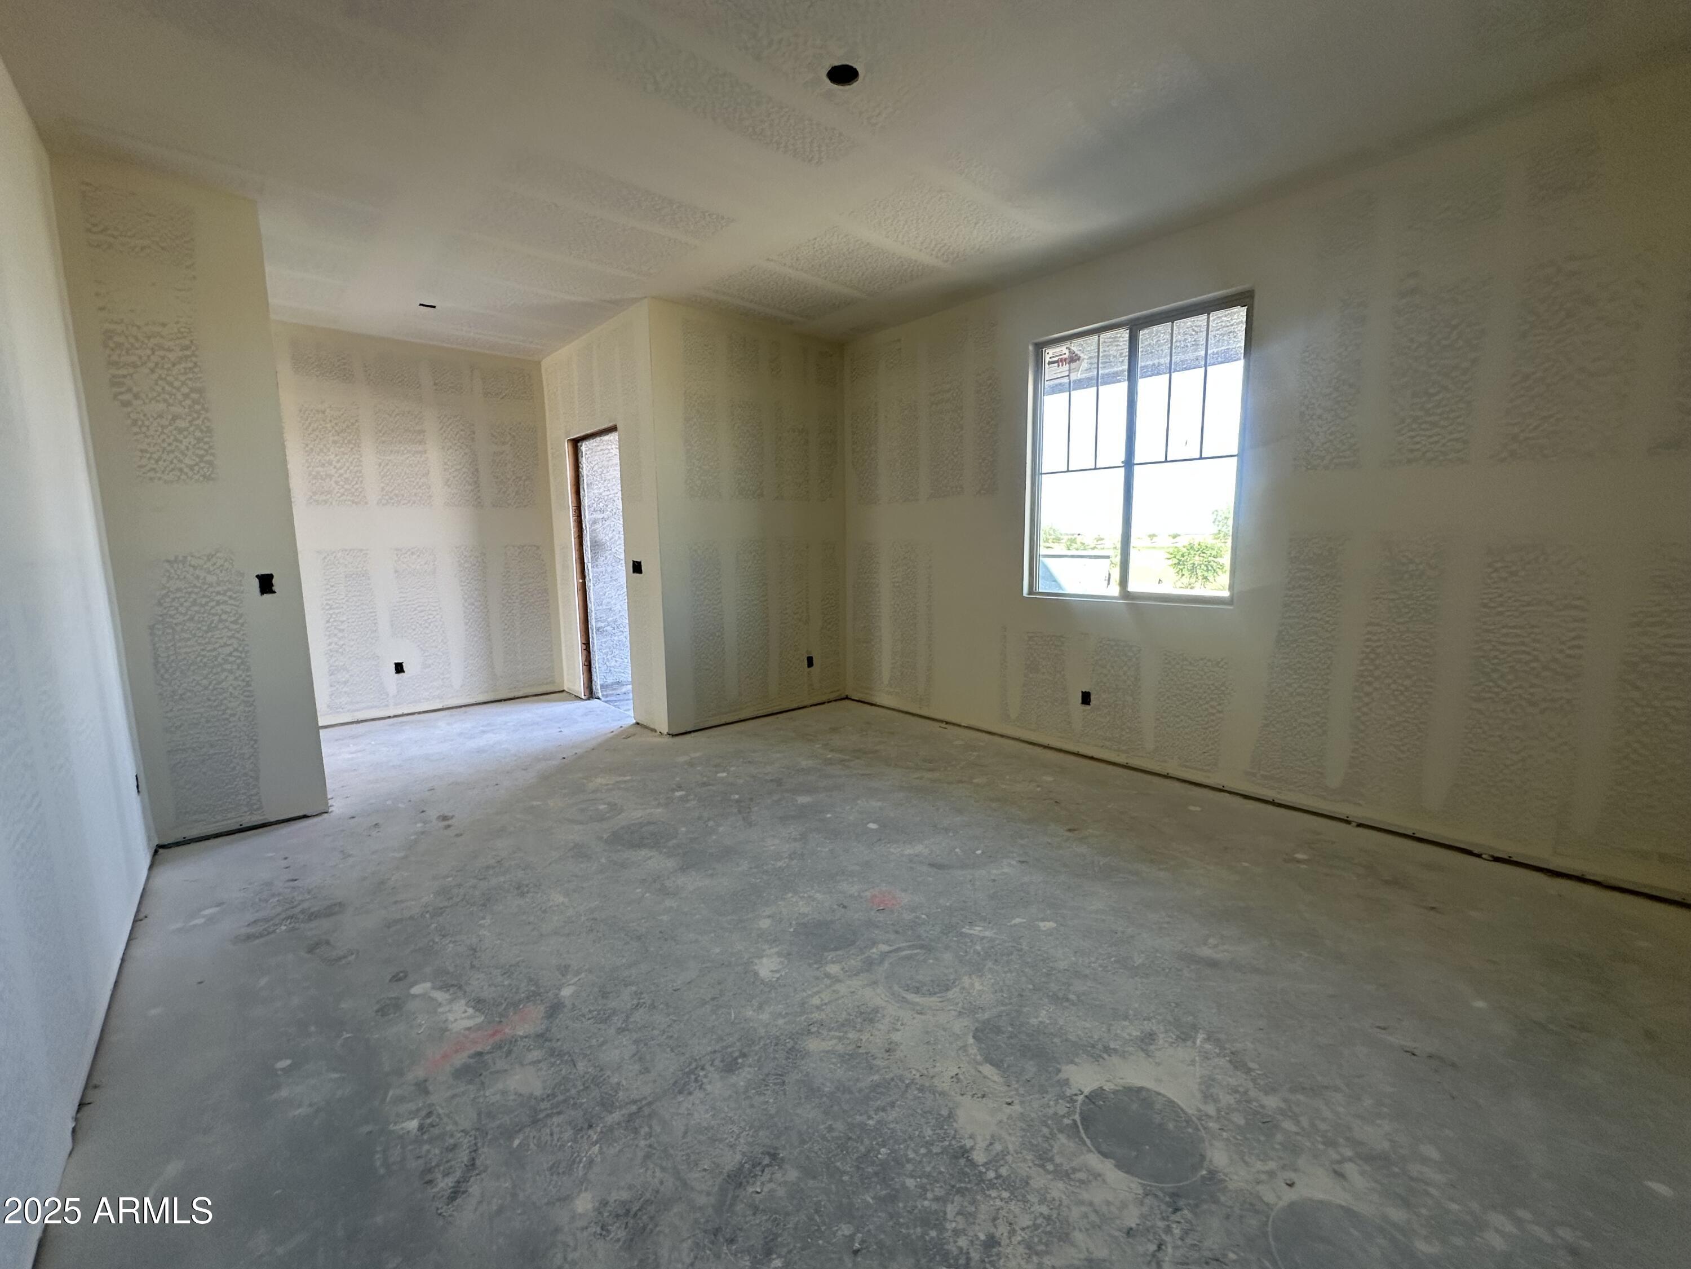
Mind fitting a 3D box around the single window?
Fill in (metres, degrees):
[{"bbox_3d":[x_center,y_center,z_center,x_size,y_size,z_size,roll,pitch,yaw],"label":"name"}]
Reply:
[{"bbox_3d":[1.532,-0.913,3.702,0.100,1.455,1.180,-7,10,-41],"label":"single window"}]

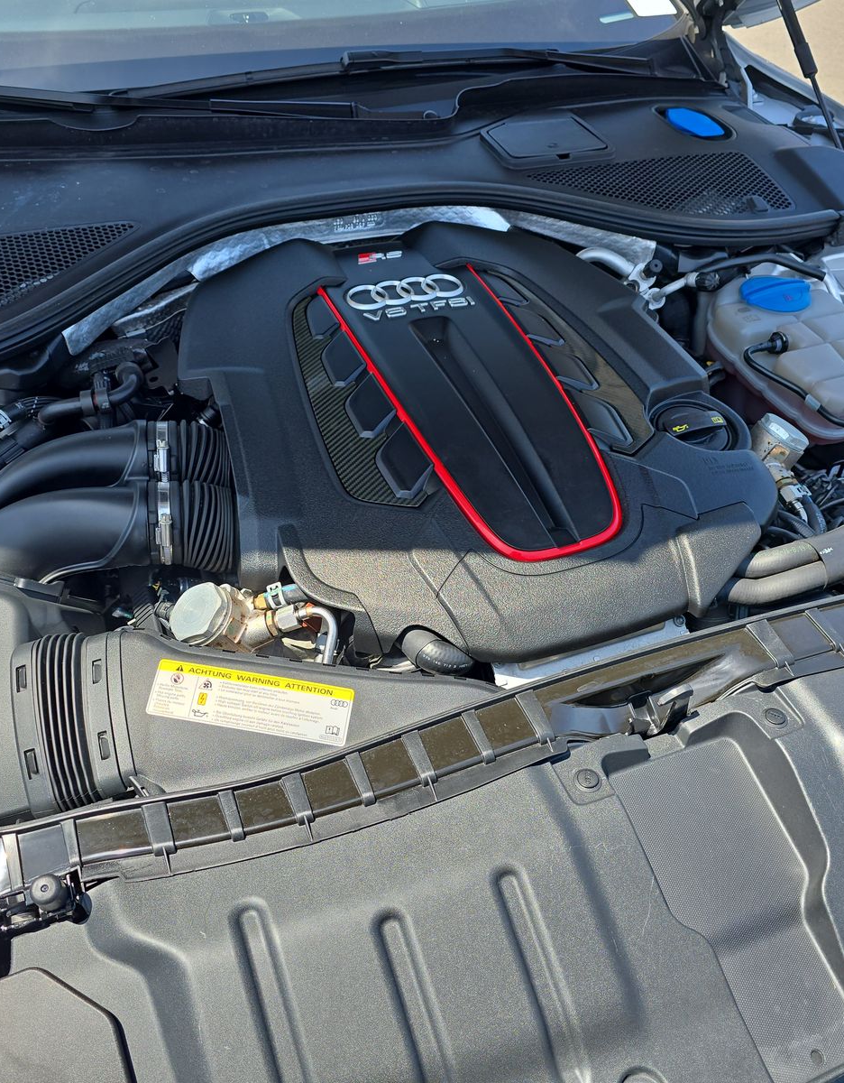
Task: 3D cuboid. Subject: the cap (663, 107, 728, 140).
[{"bbox_3d":[0.379,-0.583,1.335,0.078,0.030,0.072,3,46,-3],"label":"cap"}]

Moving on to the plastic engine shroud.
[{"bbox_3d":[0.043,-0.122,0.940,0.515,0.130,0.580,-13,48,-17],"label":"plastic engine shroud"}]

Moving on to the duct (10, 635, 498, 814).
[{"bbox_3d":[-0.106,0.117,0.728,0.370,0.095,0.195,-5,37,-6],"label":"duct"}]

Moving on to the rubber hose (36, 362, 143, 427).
[{"bbox_3d":[-0.350,-0.161,1.016,0.120,0.045,0.060,-28,45,-32],"label":"rubber hose"}]

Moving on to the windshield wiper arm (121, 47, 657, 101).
[{"bbox_3d":[-0.036,-0.631,1.296,0.740,0.060,0.070,-13,39,-17],"label":"windshield wiper arm"}]

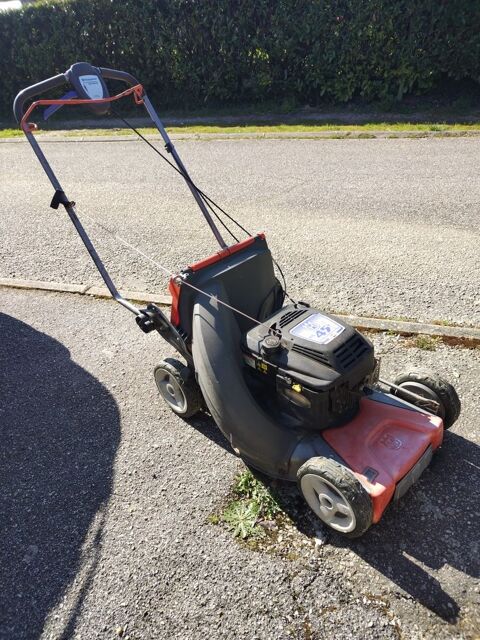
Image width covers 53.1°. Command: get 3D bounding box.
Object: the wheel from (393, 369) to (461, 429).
[{"bbox_3d":[0.567,0.254,1.483,0.053,0.208,0.208,-30,39,-34],"label":"wheel"}]

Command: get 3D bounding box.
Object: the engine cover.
[{"bbox_3d":[0.208,0.119,1.425,0.260,0.204,0.326,-30,39,-34],"label":"engine cover"}]

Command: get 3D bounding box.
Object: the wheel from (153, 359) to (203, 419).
[{"bbox_3d":[-0.213,0.234,1.645,0.053,0.210,0.210,-30,39,-34],"label":"wheel"}]

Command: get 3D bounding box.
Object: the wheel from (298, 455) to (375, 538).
[{"bbox_3d":[0.238,0.448,1.221,0.053,0.208,0.208,-30,39,-34],"label":"wheel"}]

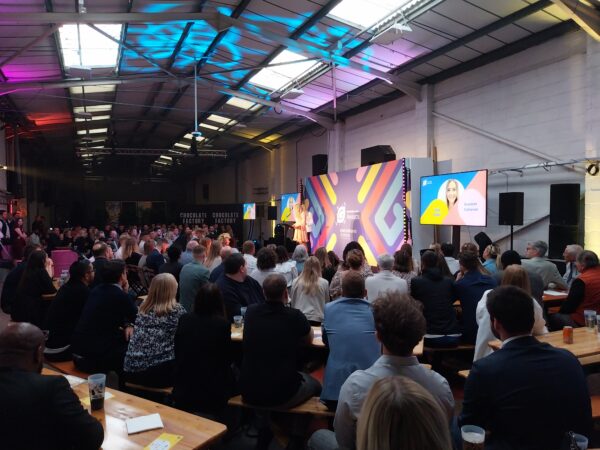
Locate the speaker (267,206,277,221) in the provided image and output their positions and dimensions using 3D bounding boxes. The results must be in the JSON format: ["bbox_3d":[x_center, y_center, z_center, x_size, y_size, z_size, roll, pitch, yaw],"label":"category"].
[{"bbox_3d":[-1.144,-0.437,18.595,0.370,0.580,0.360,0,1,22],"label":"speaker"}]

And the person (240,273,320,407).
[{"bbox_3d":[-0.110,0.945,3.091,0.540,1.280,0.720,0,1,10],"label":"person"}]

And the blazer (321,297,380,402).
[{"bbox_3d":[0.345,0.808,2.968,0.470,0.690,0.360,0,1,4],"label":"blazer"}]

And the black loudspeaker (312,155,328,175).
[{"bbox_3d":[0.700,-1.990,15.200,0.440,0.720,0.440,-1,1,-35],"label":"black loudspeaker"}]

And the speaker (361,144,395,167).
[{"bbox_3d":[2.029,-1.700,11.367,0.480,0.520,0.700,-1,2,-40],"label":"speaker"}]

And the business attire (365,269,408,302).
[{"bbox_3d":[0.865,0.764,4.567,0.470,0.660,0.360,0,1,-5],"label":"business attire"}]

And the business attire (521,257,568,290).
[{"bbox_3d":[3.100,0.710,5.700,0.510,0.600,0.400,-1,1,-38],"label":"business attire"}]

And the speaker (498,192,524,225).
[{"bbox_3d":[3.720,-0.285,7.950,0.360,0.580,0.370,0,1,-18],"label":"speaker"}]

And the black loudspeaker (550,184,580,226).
[{"bbox_3d":[4.240,-0.310,7.200,0.400,0.650,0.410,-1,1,-43],"label":"black loudspeaker"}]

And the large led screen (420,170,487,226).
[{"bbox_3d":[2.928,-0.480,8.656,0.070,0.990,1.740,-1,1,-25],"label":"large led screen"}]

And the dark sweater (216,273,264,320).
[{"bbox_3d":[-0.545,0.771,4.237,0.520,0.660,0.380,0,1,18],"label":"dark sweater"}]

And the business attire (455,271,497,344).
[{"bbox_3d":[1.710,0.778,4.397,0.470,0.680,0.380,0,1,-8],"label":"business attire"}]

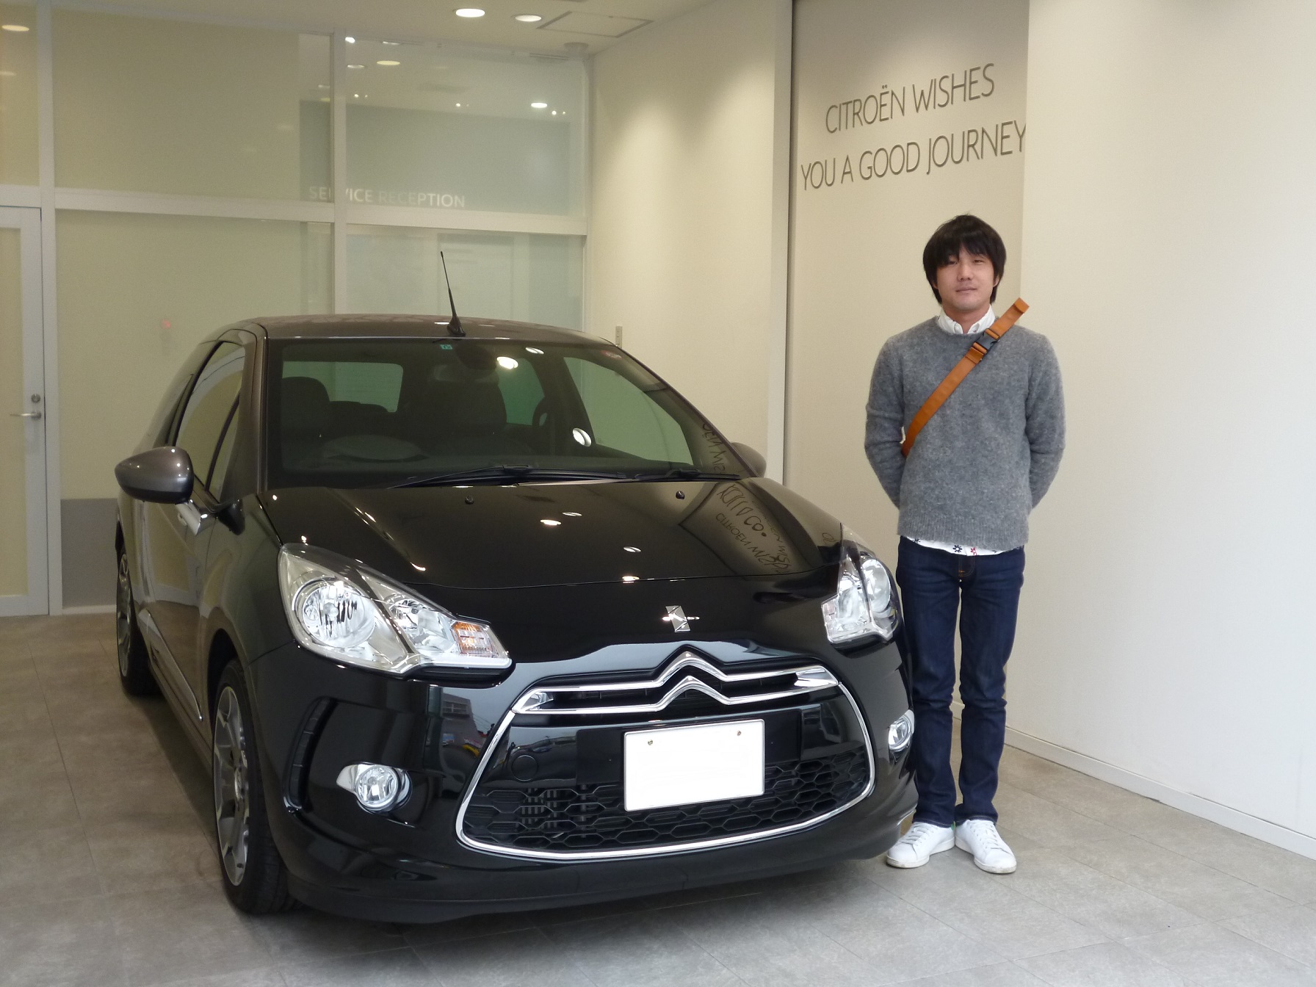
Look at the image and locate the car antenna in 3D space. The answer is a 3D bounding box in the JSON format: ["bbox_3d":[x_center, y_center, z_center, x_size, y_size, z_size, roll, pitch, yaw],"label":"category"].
[{"bbox_3d":[-0.647,-0.620,4.829,0.035,0.326,0.050,-2,-27,-24],"label":"car antenna"}]

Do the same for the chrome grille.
[{"bbox_3d":[0.061,0.546,3.341,1.000,0.425,0.130,-2,6,-24],"label":"chrome grille"}]

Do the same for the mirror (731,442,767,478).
[{"bbox_3d":[0.268,-0.086,4.988,0.235,0.165,0.150,-2,6,-24],"label":"mirror"}]

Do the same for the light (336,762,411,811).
[{"bbox_3d":[-0.593,0.602,3.224,0.135,0.105,0.110,-1,6,-16],"label":"light"}]

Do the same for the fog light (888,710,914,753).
[{"bbox_3d":[0.581,0.571,3.757,0.135,0.105,0.110,-2,6,-32],"label":"fog light"}]

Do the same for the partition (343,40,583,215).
[{"bbox_3d":[-1.010,-1.934,8.321,1.323,0.862,0.040,-2,6,-25],"label":"partition"}]

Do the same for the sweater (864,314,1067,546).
[{"bbox_3d":[0.823,-0.162,4.182,0.520,0.615,0.290,2,5,10],"label":"sweater"}]

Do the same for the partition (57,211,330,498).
[{"bbox_3d":[-2.297,-0.686,7.841,1.347,1.404,0.040,-2,6,-25],"label":"partition"}]

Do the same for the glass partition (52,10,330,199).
[{"bbox_3d":[-2.279,-1.902,7.725,1.342,0.839,0.040,-2,6,-25],"label":"glass partition"}]

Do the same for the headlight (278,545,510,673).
[{"bbox_3d":[-0.592,0.248,3.376,0.390,0.235,0.570,-2,6,-24],"label":"headlight"}]

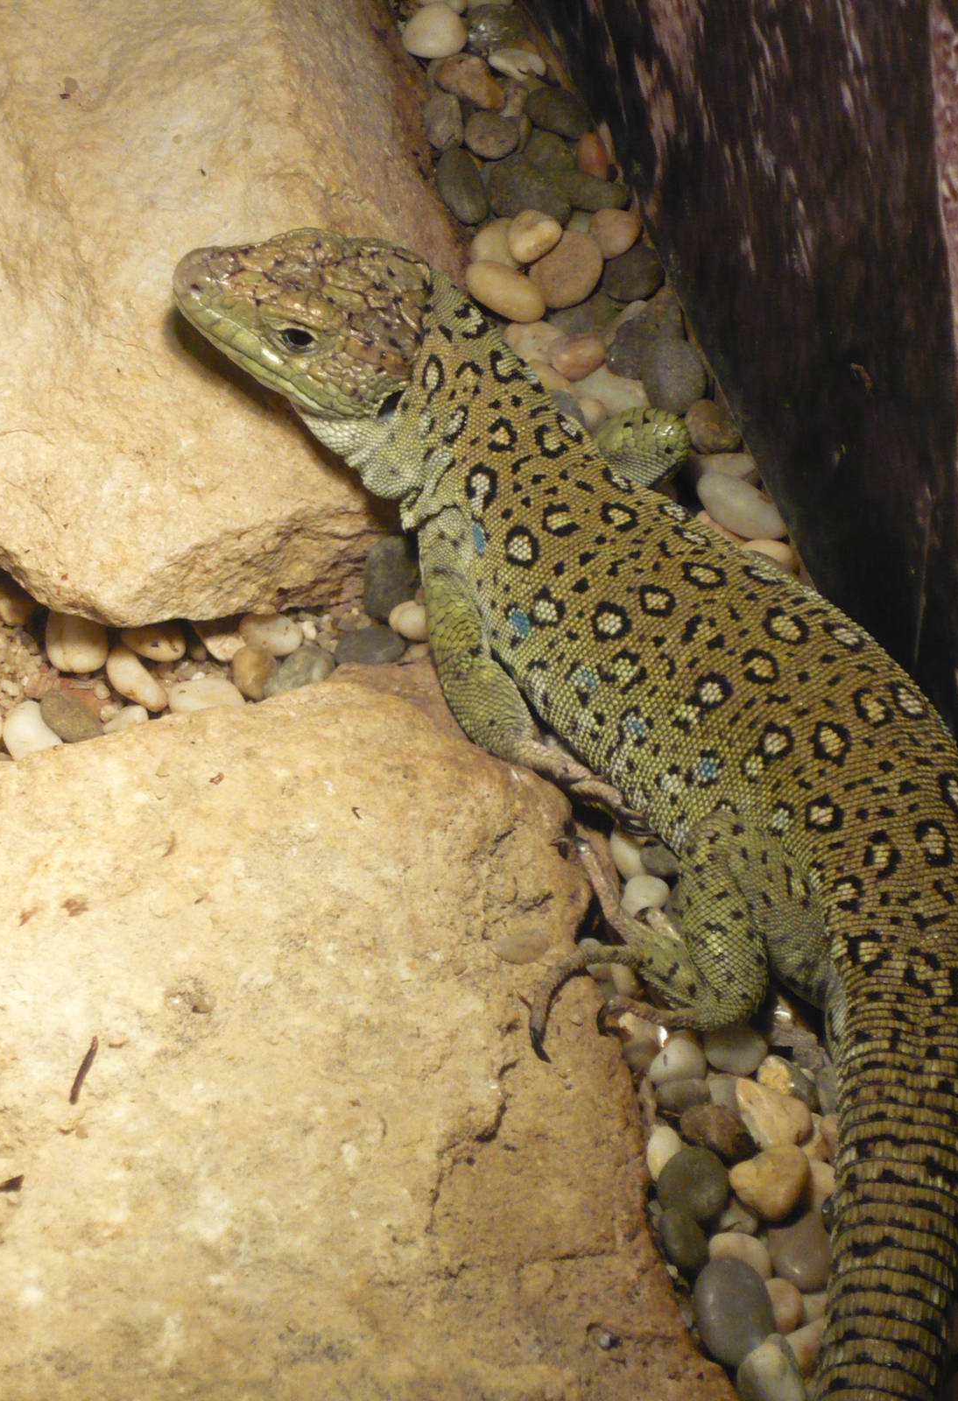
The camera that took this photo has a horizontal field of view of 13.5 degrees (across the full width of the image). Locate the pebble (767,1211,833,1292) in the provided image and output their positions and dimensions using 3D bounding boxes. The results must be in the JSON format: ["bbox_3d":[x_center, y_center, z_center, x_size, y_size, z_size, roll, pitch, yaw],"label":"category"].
[{"bbox_3d":[0.067,0.113,0.835,0.014,0.008,0.022,-5,50,-1],"label":"pebble"}]

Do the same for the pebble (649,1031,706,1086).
[{"bbox_3d":[0.041,0.073,0.824,0.011,0.008,0.013,29,54,24],"label":"pebble"}]

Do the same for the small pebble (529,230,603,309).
[{"bbox_3d":[0.022,-0.112,1.046,0.020,0.013,0.026,8,50,13],"label":"small pebble"}]

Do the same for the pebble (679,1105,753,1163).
[{"bbox_3d":[0.050,0.091,0.855,0.019,0.008,0.011,30,58,25],"label":"pebble"}]

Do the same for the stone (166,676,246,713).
[{"bbox_3d":[-0.064,-0.001,0.957,0.019,0.007,0.012,6,50,11],"label":"stone"}]

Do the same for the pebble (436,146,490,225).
[{"bbox_3d":[-0.004,-0.118,0.930,0.011,0.010,0.022,-13,51,-7],"label":"pebble"}]

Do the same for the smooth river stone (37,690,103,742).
[{"bbox_3d":[-0.096,0.004,0.957,0.020,0.007,0.011,35,60,31],"label":"smooth river stone"}]

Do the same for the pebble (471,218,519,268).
[{"bbox_3d":[0.005,-0.118,1.054,0.014,0.009,0.019,7,50,12],"label":"pebble"}]

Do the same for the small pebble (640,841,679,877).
[{"bbox_3d":[0.041,0.036,0.914,0.011,0.005,0.009,20,54,22],"label":"small pebble"}]

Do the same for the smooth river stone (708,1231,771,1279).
[{"bbox_3d":[0.054,0.116,0.842,0.014,0.008,0.013,26,56,26],"label":"smooth river stone"}]

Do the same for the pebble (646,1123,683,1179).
[{"bbox_3d":[0.037,0.090,0.809,0.008,0.006,0.014,-1,48,-1],"label":"pebble"}]

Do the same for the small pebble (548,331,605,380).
[{"bbox_3d":[0.022,-0.076,0.893,0.013,0.008,0.011,-20,52,-13],"label":"small pebble"}]

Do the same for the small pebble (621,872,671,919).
[{"bbox_3d":[0.035,0.041,0.853,0.010,0.007,0.012,19,51,16],"label":"small pebble"}]

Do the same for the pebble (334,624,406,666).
[{"bbox_3d":[-0.026,-0.013,0.952,0.017,0.009,0.012,-6,50,-1],"label":"pebble"}]

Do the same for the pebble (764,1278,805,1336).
[{"bbox_3d":[0.062,0.125,0.833,0.010,0.007,0.014,-6,48,1],"label":"pebble"}]

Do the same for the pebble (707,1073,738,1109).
[{"bbox_3d":[0.050,0.080,0.818,0.009,0.006,0.010,-30,55,-24],"label":"pebble"}]

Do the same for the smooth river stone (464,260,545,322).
[{"bbox_3d":[0.007,-0.103,1.015,0.013,0.010,0.025,-38,58,-25],"label":"smooth river stone"}]

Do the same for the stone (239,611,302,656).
[{"bbox_3d":[-0.046,-0.015,0.903,0.015,0.008,0.011,17,50,15],"label":"stone"}]

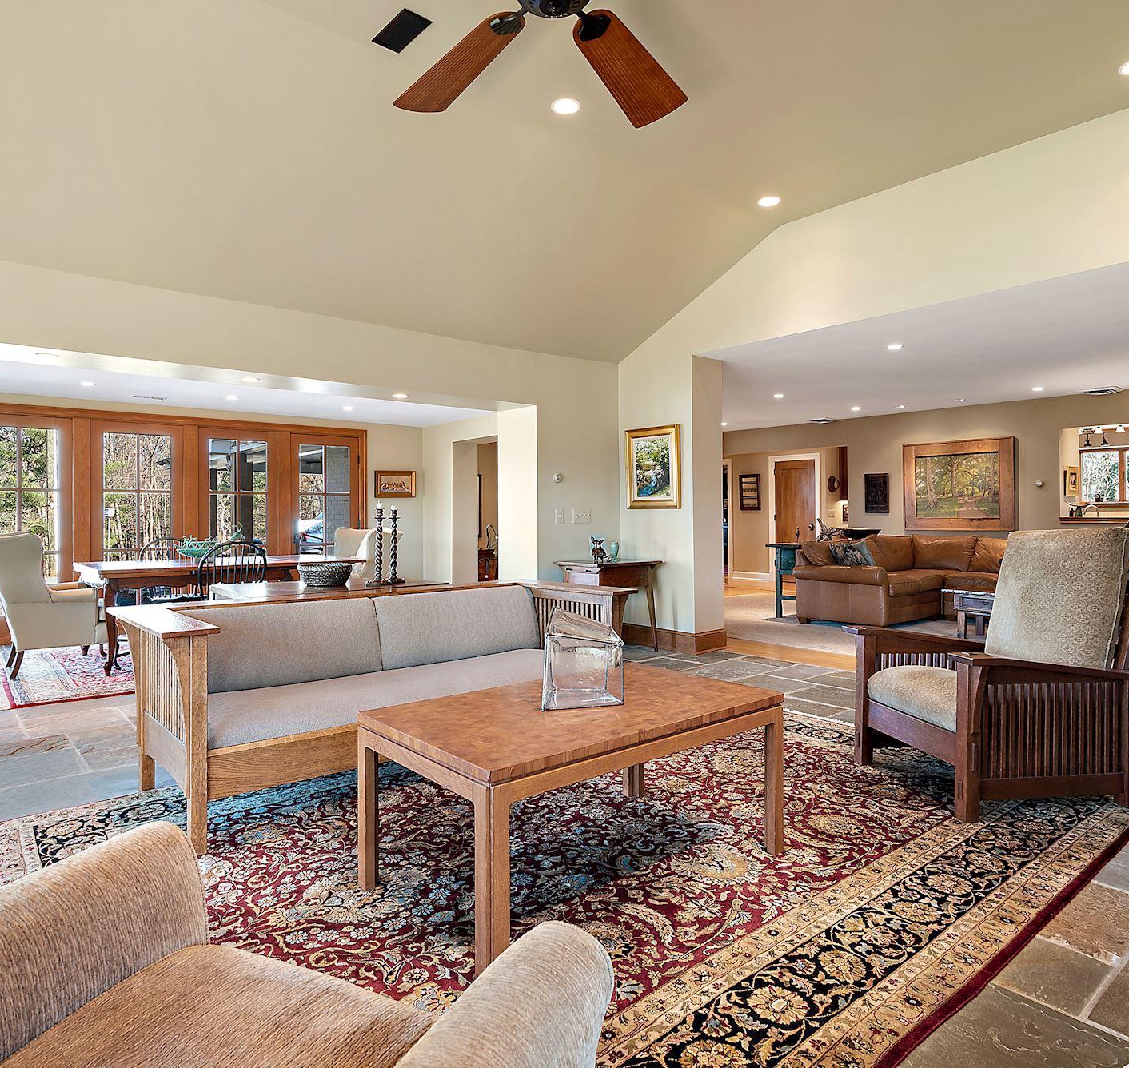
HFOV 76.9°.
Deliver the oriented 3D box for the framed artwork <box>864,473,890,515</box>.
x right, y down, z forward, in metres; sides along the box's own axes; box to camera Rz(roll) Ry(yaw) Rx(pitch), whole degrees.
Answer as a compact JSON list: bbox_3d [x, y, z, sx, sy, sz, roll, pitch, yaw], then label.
[{"bbox_3d":[4.310,-0.555,9.828,0.030,0.545,0.343,-1,2,-37],"label":"framed artwork"}]

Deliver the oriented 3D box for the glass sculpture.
[{"bbox_3d":[0.040,0.394,2.238,0.255,0.265,0.160,-1,1,-17],"label":"glass sculpture"}]

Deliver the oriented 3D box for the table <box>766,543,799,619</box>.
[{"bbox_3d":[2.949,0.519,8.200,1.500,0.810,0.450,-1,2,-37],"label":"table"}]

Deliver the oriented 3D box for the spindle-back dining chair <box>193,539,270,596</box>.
[{"bbox_3d":[-2.539,0.534,5.412,0.480,0.960,0.520,-1,2,-37],"label":"spindle-back dining chair"}]

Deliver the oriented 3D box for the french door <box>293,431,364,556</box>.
[{"bbox_3d":[-2.720,-0.110,8.160,0.800,2.040,0.050,-1,2,-37],"label":"french door"}]

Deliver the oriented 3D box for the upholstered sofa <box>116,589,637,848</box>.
[{"bbox_3d":[-0.738,0.673,3.310,2.209,0.771,0.896,-1,2,-42],"label":"upholstered sofa"}]

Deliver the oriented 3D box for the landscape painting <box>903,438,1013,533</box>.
[{"bbox_3d":[4.941,-0.604,8.988,0.050,1.115,1.320,-1,2,-37],"label":"landscape painting"}]

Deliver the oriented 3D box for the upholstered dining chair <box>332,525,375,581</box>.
[{"bbox_3d":[-2.025,0.458,6.827,0.780,1.040,0.700,-1,2,-41],"label":"upholstered dining chair"}]

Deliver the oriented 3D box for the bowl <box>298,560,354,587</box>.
[{"bbox_3d":[-1.406,0.236,4.138,0.320,0.128,0.320,0,1,0],"label":"bowl"}]

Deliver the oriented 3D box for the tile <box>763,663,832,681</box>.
[{"bbox_3d":[1.686,0.999,5.071,0.460,0.025,0.310,-1,1,-39],"label":"tile"}]

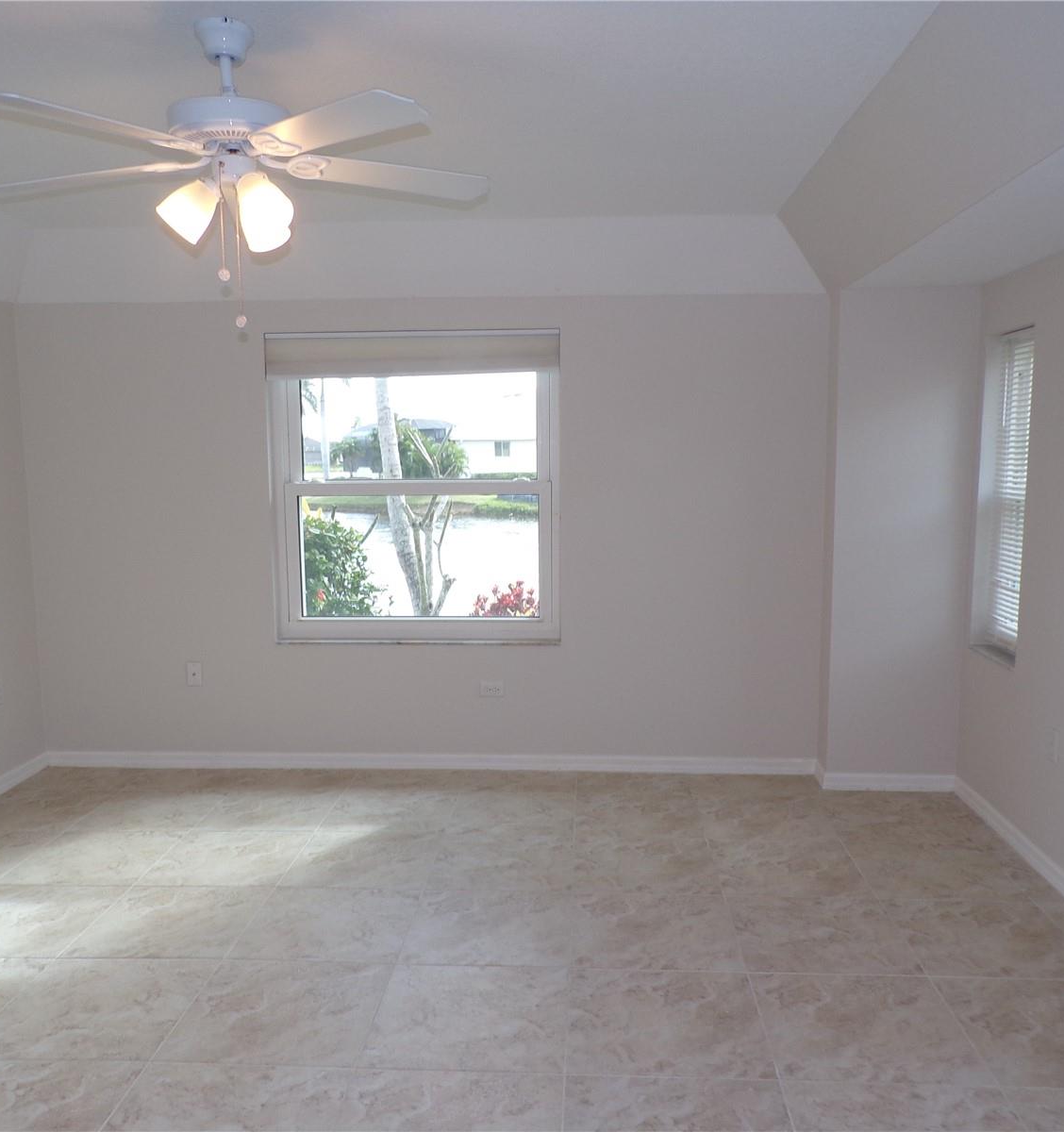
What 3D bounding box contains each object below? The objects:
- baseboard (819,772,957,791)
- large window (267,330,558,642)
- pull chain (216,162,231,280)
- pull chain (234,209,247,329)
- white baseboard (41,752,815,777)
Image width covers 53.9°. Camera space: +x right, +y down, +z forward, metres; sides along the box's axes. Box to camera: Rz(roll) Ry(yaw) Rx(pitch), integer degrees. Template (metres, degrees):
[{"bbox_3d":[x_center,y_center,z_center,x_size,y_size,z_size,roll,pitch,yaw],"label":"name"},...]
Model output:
[{"bbox_3d":[1.604,0.970,4.697,0.581,0.072,0.016,0,7,3],"label":"baseboard"},{"bbox_3d":[-0.550,-0.361,4.946,1.363,1.455,0.120,0,7,3],"label":"large window"},{"bbox_3d":[-0.709,-0.786,2.401,0.027,0.266,0.026,0,7,3],"label":"pull chain"},{"bbox_3d":[-0.679,-0.689,2.426,0.027,0.272,0.026,0,7,3],"label":"pull chain"},{"bbox_3d":[-0.524,0.946,5.049,3.724,0.074,0.016,0,7,3],"label":"white baseboard"}]

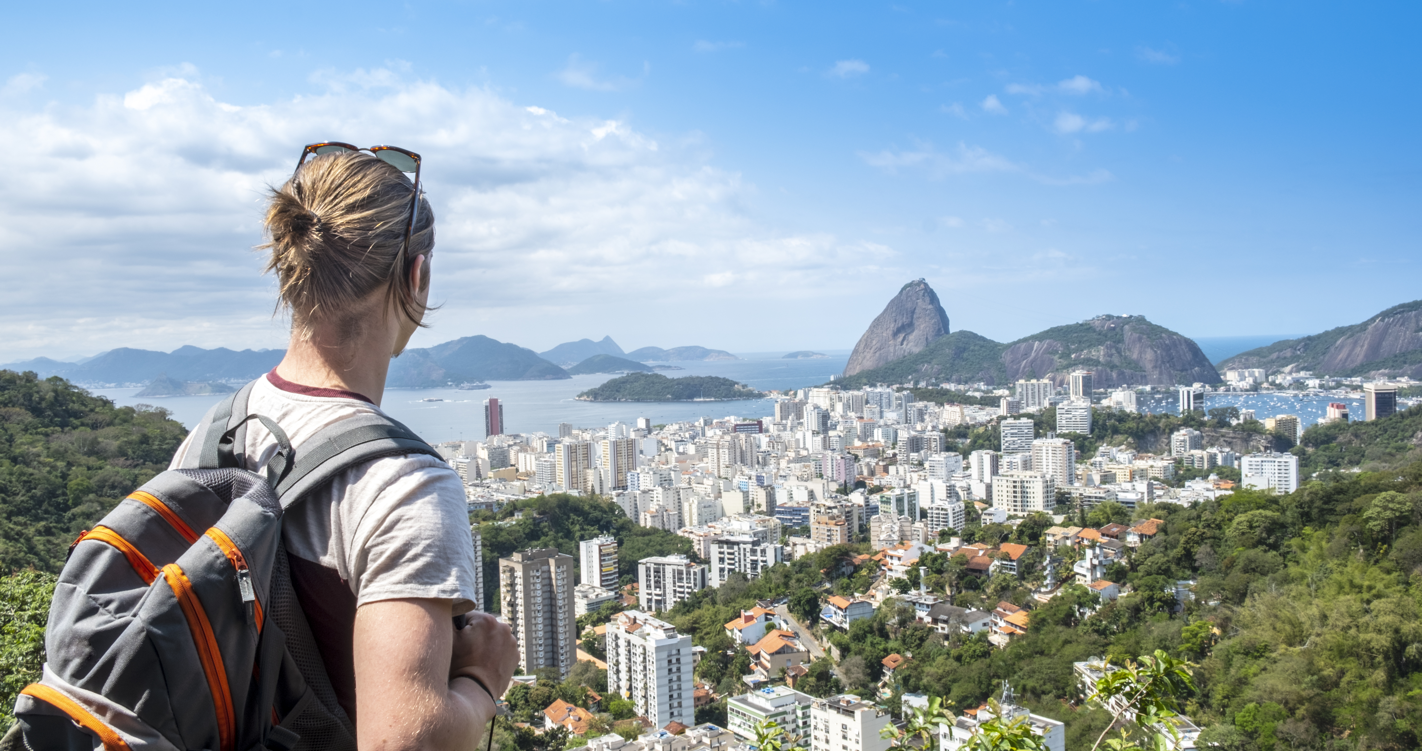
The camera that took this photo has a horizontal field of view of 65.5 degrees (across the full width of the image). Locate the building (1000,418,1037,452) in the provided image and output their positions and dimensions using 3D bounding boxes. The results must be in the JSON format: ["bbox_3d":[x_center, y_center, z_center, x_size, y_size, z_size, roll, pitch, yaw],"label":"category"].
[{"bbox_3d":[351.600,70.250,1266.600,35.500,43.600,18.000,-1,2,15],"label":"building"}]

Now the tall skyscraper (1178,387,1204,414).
[{"bbox_3d":[764.090,54.470,1754.710,33.000,69.500,21.500,-3,2,-40],"label":"tall skyscraper"}]

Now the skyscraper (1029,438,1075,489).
[{"bbox_3d":[340.150,86.450,1095.190,33.000,47.900,25.000,-1,2,35],"label":"skyscraper"}]

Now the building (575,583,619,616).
[{"bbox_3d":[-64.990,125.950,611.940,18.810,18.000,15.000,-3,2,-42],"label":"building"}]

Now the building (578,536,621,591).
[{"bbox_3d":[-65.950,115.910,656.700,13.570,40.000,18.230,-3,2,-44],"label":"building"}]

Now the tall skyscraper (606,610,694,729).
[{"bbox_3d":[-21.380,100.230,381.150,13.400,32.000,38.100,-3,2,-30],"label":"tall skyscraper"}]

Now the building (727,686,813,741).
[{"bbox_3d":[19.950,114.040,361.970,22.000,22.000,20.300,-3,2,-38],"label":"building"}]

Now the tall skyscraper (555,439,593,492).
[{"bbox_3d":[-146.100,99.570,1193.870,32.500,55.700,25.000,-3,2,-25],"label":"tall skyscraper"}]

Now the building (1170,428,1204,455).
[{"bbox_3d":[540.390,77.990,1255.900,24.270,32.000,21.480,-3,2,-33],"label":"building"}]

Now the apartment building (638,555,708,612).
[{"bbox_3d":[-21.040,123.220,645.340,38.840,33.000,14.000,-1,2,27],"label":"apartment building"}]

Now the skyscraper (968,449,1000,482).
[{"bbox_3d":[259.610,91.090,1045.890,20.000,40.500,18.500,-1,2,38],"label":"skyscraper"}]

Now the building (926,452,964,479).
[{"bbox_3d":[248.840,97.540,1167.860,30.900,30.000,19.950,-3,2,-40],"label":"building"}]

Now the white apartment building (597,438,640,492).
[{"bbox_3d":[-99.540,97.280,1227.100,33.500,57.500,25.000,-3,2,-25],"label":"white apartment building"}]

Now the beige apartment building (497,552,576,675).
[{"bbox_3d":[-77.780,106.970,499.850,25.680,56.500,20.970,-3,2,-39],"label":"beige apartment building"}]

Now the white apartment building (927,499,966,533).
[{"bbox_3d":[185.180,112.570,867.390,19.500,30.700,23.000,-1,2,40],"label":"white apartment building"}]

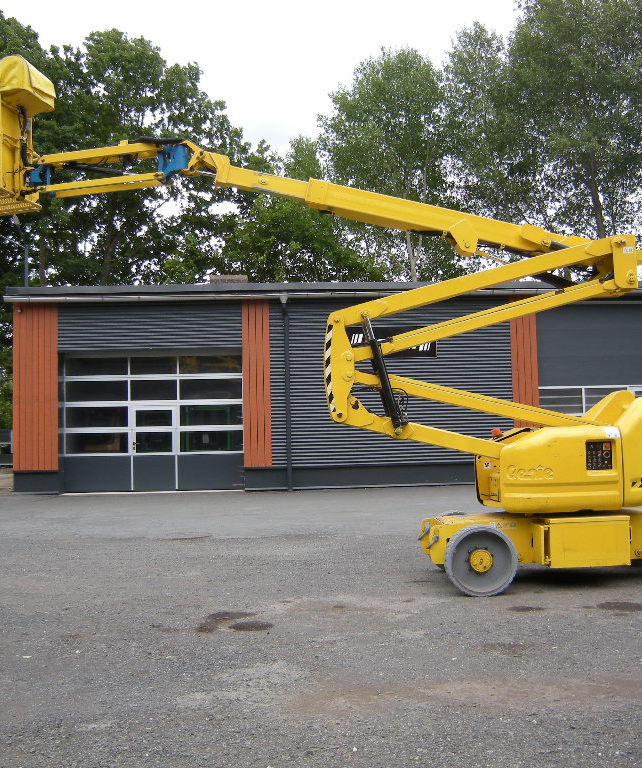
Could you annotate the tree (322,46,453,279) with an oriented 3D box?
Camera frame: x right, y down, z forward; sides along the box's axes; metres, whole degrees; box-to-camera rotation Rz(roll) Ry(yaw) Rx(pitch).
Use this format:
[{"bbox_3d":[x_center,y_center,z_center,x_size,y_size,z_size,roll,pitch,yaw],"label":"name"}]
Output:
[{"bbox_3d":[3.159,-6.196,38.477,6.400,19.300,6.400,-1,-4,0],"label":"tree"}]

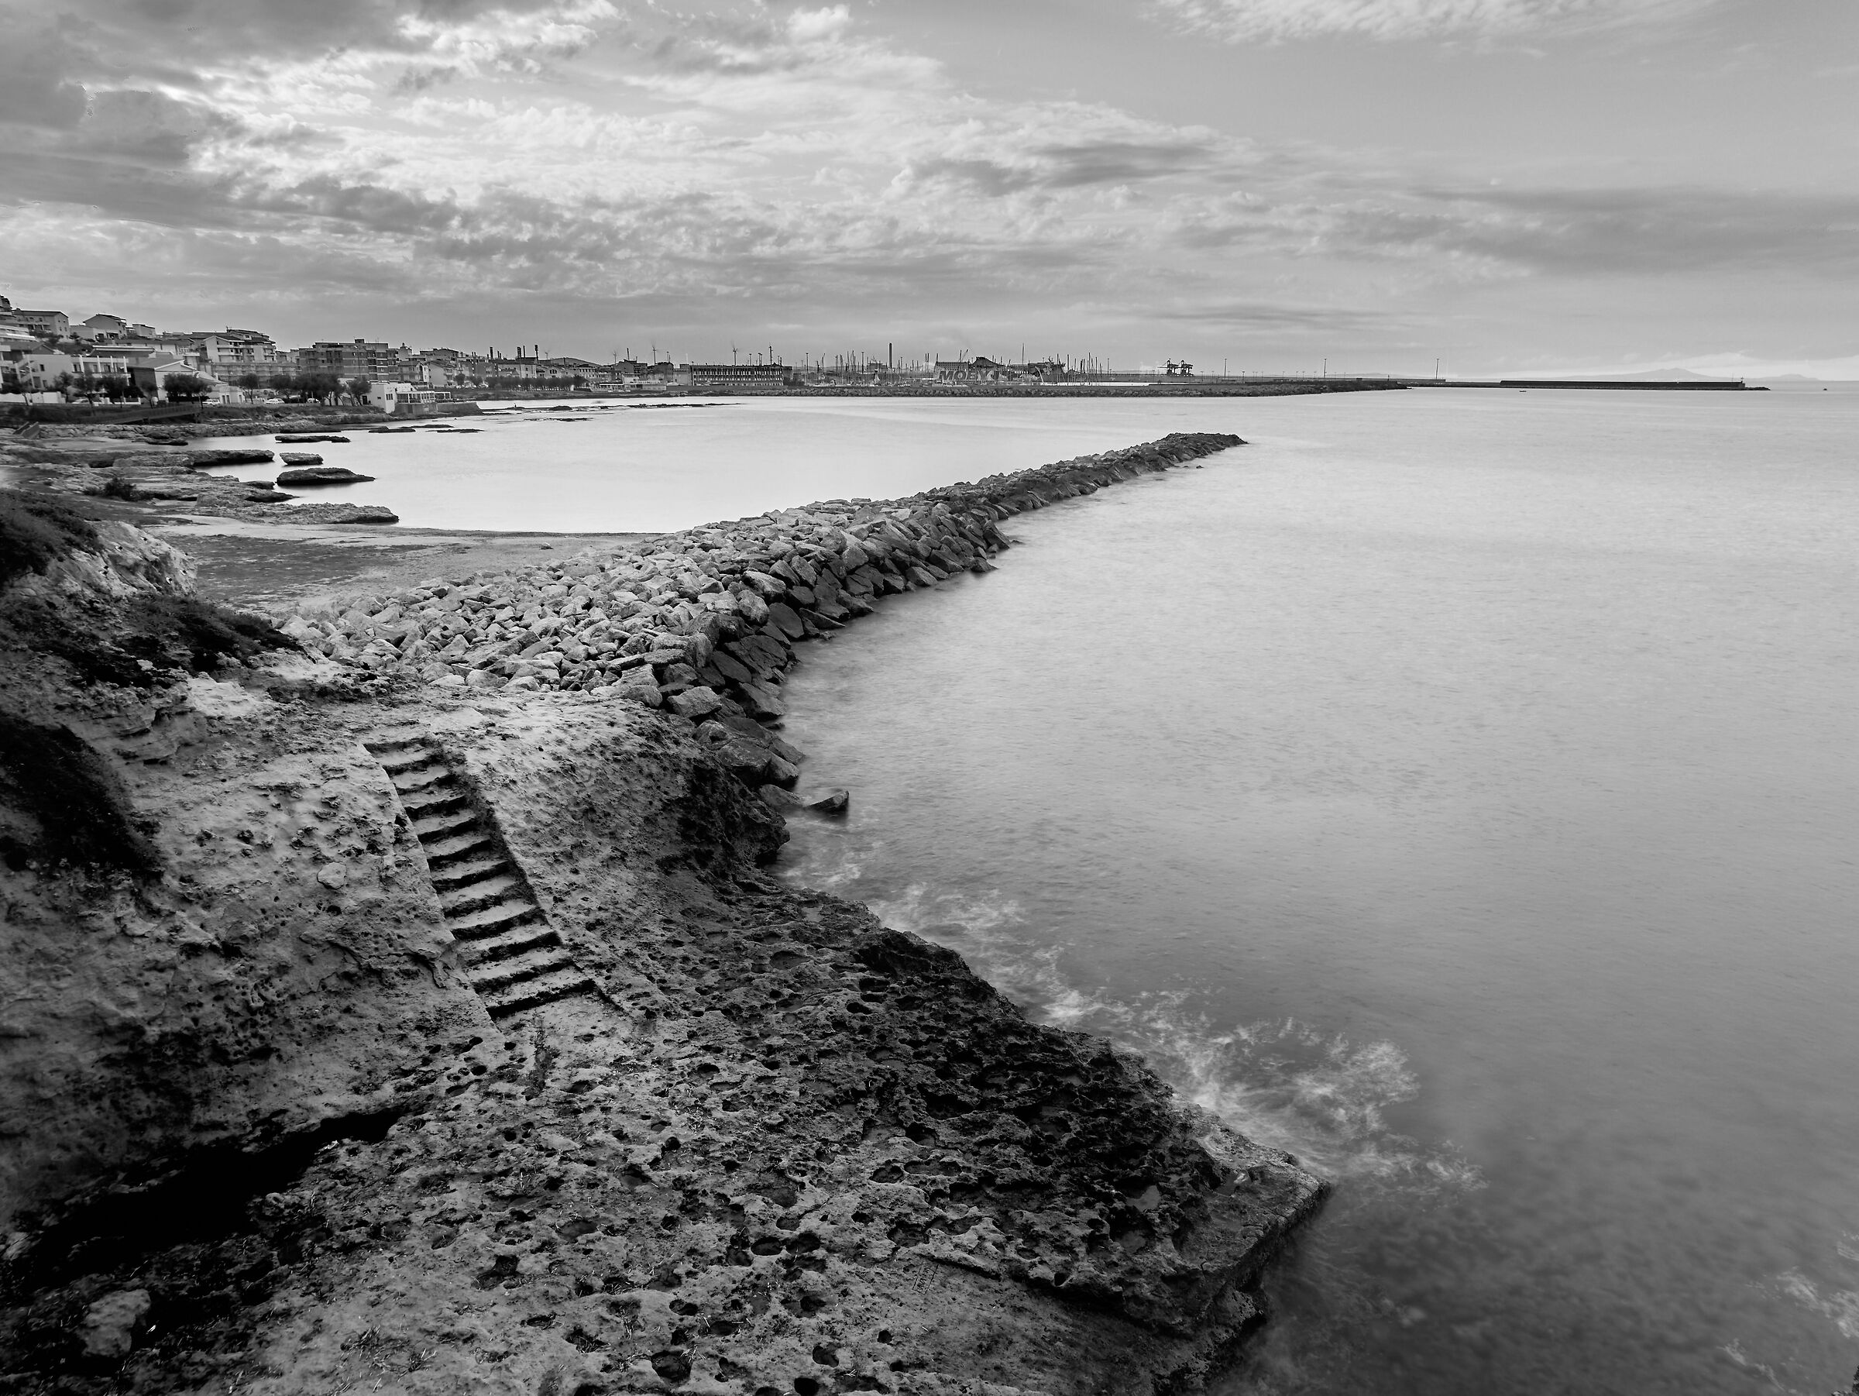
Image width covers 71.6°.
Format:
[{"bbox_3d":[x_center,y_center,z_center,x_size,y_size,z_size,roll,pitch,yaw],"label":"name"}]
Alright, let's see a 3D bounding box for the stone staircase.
[{"bbox_3d":[-5.599,2.000,15.127,1.150,2.136,4.229,-13,19,-42],"label":"stone staircase"}]

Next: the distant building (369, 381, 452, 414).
[{"bbox_3d":[-106.867,-61.678,265.167,6.600,5.880,14.800,11,18,38],"label":"distant building"}]

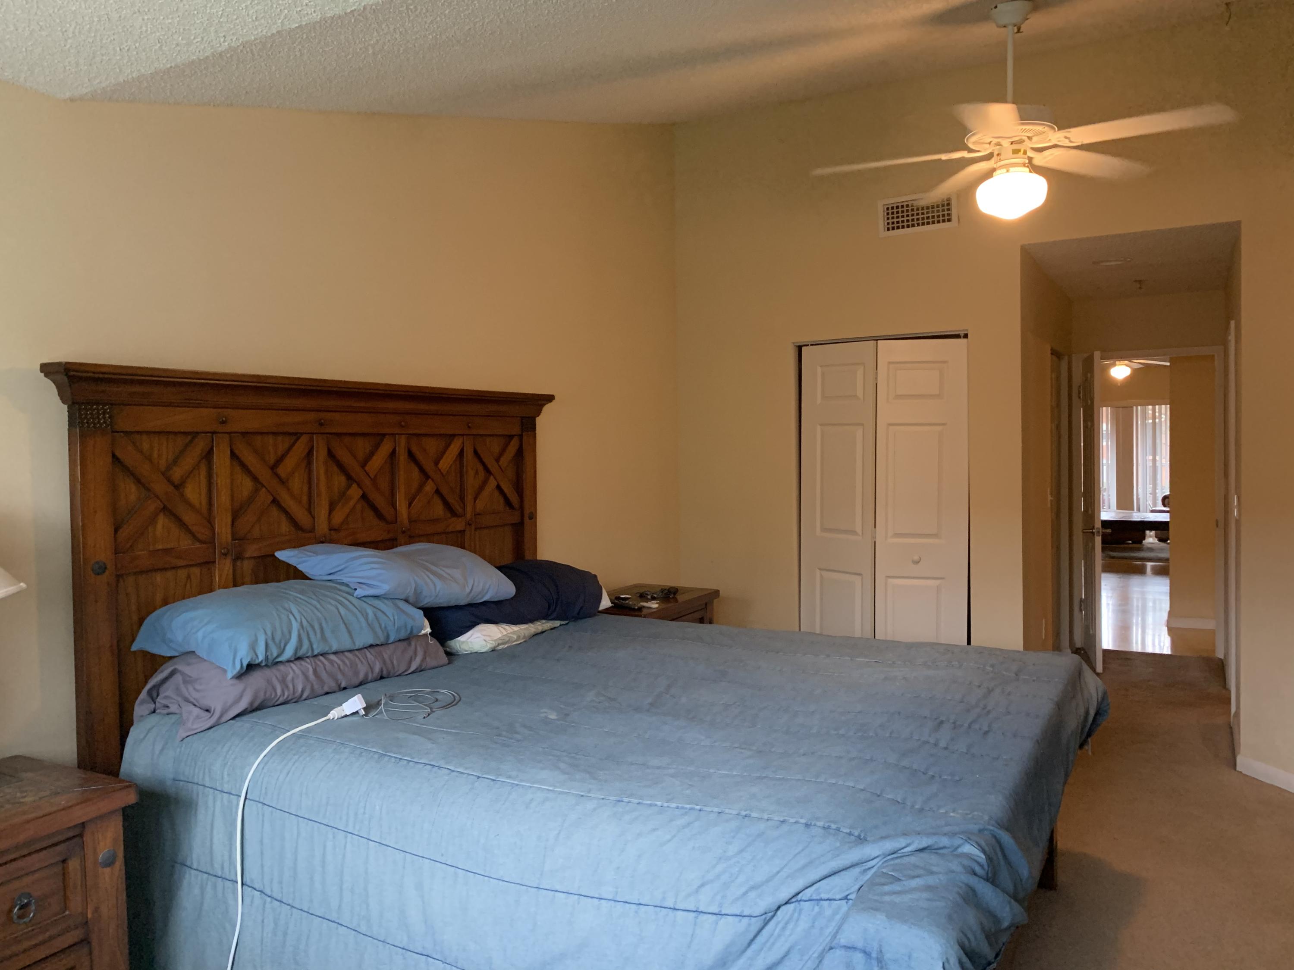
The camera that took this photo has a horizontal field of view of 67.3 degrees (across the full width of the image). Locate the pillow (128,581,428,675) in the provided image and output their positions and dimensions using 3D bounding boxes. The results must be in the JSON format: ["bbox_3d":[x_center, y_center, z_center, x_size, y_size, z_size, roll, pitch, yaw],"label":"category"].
[{"bbox_3d":[-1.034,0.393,2.901,0.420,0.235,0.850,0,2,30],"label":"pillow"}]

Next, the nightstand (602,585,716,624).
[{"bbox_3d":[-0.045,0.928,4.751,0.500,0.753,0.840,0,2,30],"label":"nightstand"}]

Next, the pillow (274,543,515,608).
[{"bbox_3d":[-0.792,0.313,3.307,0.420,0.240,0.860,0,2,30],"label":"pillow"}]

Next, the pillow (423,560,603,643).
[{"bbox_3d":[-0.557,0.429,3.783,0.400,0.245,0.930,0,2,30],"label":"pillow"}]

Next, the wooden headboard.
[{"bbox_3d":[-0.991,0.504,3.470,0.115,1.722,2.153,0,2,30],"label":"wooden headboard"}]

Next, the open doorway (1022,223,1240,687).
[{"bbox_3d":[2.252,0.060,4.569,0.907,2.434,0.130,0,2,30],"label":"open doorway"}]

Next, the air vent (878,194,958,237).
[{"bbox_3d":[1.371,-1.377,4.930,0.397,0.187,0.030,0,2,30],"label":"air vent"}]

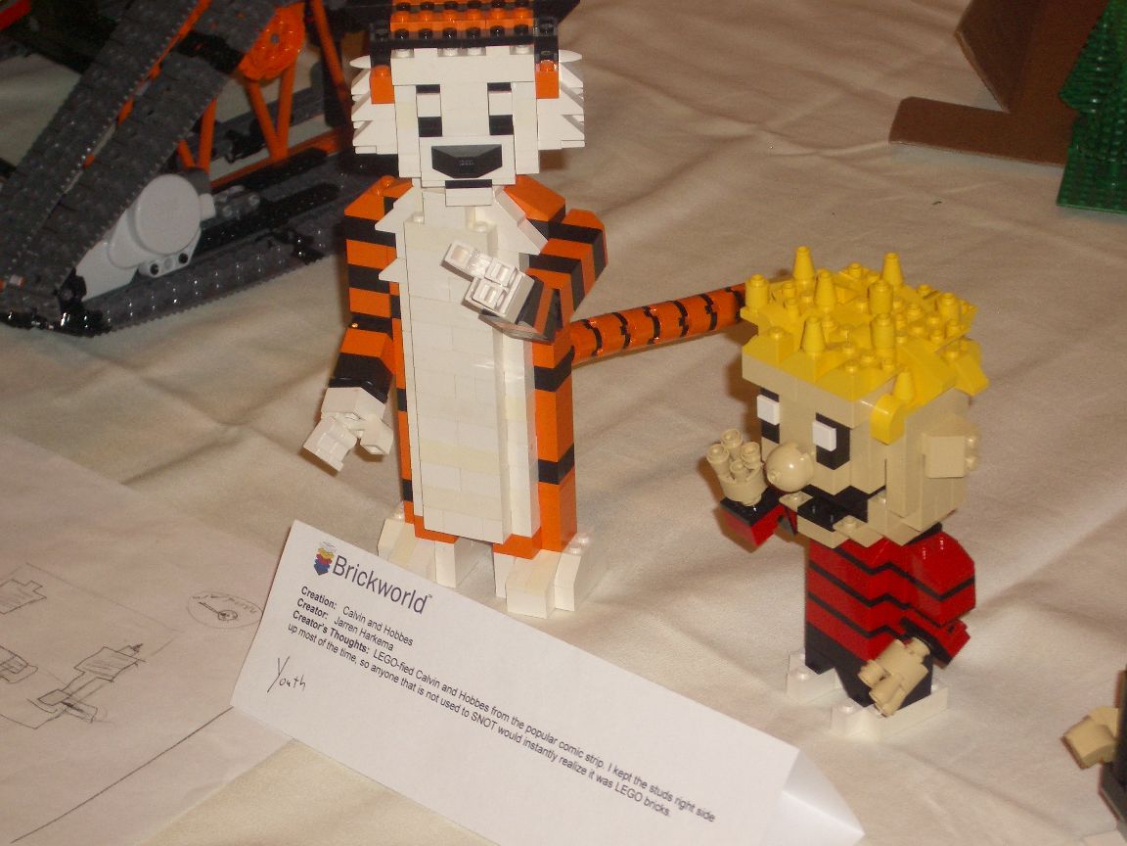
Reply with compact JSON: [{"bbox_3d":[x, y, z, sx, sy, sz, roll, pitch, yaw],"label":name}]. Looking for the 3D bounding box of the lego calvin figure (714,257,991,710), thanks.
[{"bbox_3d":[0.098,0.028,0.976,0.077,0.165,0.099,-21,35,-34],"label":"lego calvin figure"}]

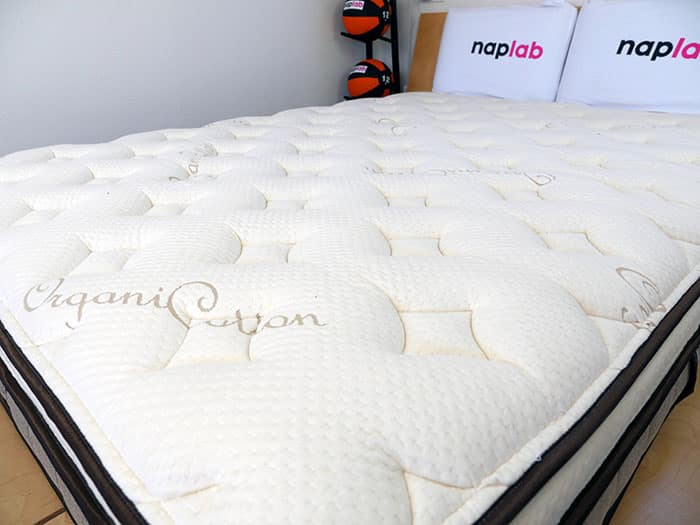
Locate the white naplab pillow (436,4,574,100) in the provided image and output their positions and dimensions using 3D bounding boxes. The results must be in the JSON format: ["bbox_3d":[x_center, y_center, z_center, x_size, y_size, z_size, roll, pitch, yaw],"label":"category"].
[{"bbox_3d":[0.684,-0.900,2.155,0.610,0.400,0.130,19,18,38],"label":"white naplab pillow"}]

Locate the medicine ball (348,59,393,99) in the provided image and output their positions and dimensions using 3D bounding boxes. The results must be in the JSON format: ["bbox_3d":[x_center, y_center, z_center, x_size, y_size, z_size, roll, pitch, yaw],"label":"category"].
[{"bbox_3d":[0.116,-0.968,2.625,0.250,0.250,0.250,-1,24,1],"label":"medicine ball"}]

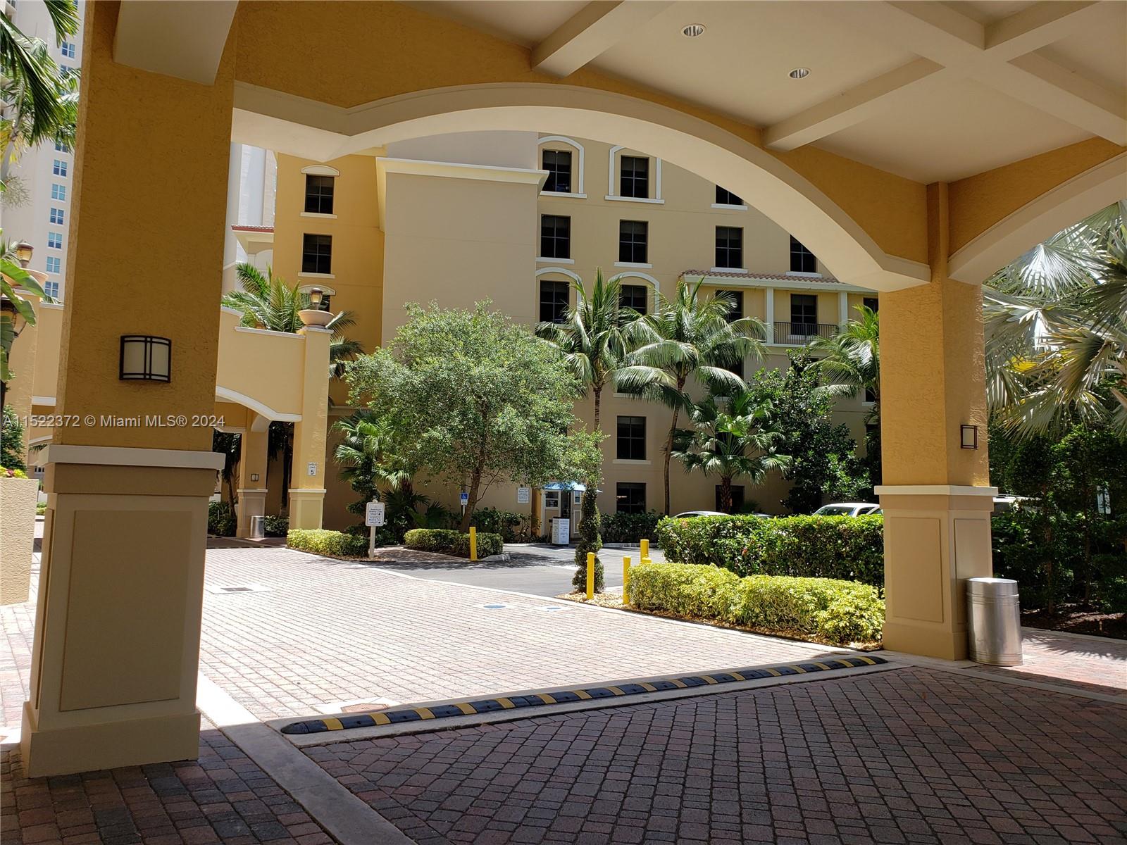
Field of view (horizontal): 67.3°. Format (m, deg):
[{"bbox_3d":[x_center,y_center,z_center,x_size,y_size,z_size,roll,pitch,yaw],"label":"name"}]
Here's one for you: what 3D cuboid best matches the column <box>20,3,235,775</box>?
[{"bbox_3d":[-2.845,-0.436,5.658,0.950,5.100,0.950,5,-7,-34],"label":"column"}]

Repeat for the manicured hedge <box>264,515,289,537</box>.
[{"bbox_3d":[-12.718,4.563,37.120,1.826,0.913,0.996,5,-7,-34],"label":"manicured hedge"}]

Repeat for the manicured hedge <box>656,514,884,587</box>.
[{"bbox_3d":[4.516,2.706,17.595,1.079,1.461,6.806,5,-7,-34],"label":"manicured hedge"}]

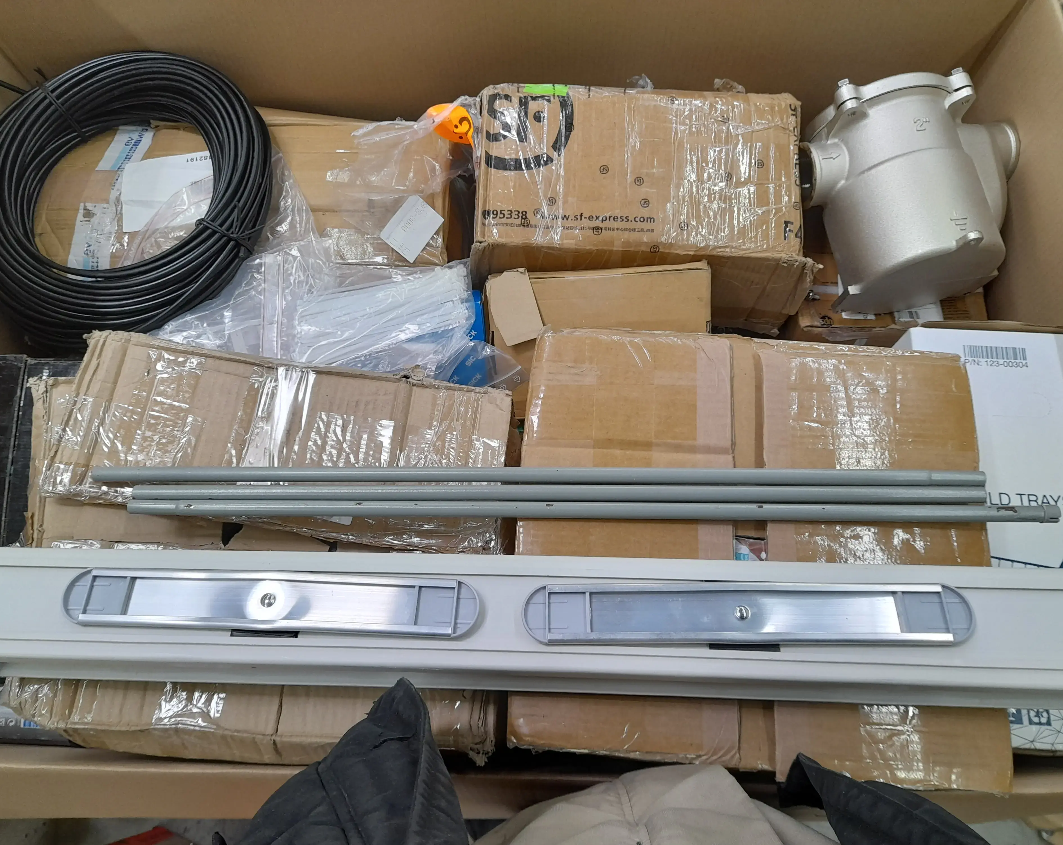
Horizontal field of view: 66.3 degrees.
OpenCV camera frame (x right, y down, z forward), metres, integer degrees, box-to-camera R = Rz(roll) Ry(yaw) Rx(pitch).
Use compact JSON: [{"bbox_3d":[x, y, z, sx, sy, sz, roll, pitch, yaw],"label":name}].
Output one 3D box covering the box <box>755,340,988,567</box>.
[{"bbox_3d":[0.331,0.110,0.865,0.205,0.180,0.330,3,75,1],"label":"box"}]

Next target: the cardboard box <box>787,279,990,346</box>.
[{"bbox_3d":[0.426,-0.162,1.028,0.225,0.120,0.150,0,75,0],"label":"cardboard box"}]

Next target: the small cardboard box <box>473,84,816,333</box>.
[{"bbox_3d":[0.104,-0.220,0.862,0.310,0.175,0.175,3,75,1],"label":"small cardboard box"}]

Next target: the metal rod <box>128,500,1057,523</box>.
[{"bbox_3d":[0.049,0.084,0.780,0.891,0.015,0.015,0,75,3],"label":"metal rod"}]

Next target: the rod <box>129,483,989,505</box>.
[{"bbox_3d":[0.016,0.068,0.780,0.820,0.015,0.015,0,75,3],"label":"rod"}]

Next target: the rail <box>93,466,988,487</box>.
[{"bbox_3d":[-0.002,0.053,0.780,0.856,0.015,0.015,0,75,3],"label":"rail"}]

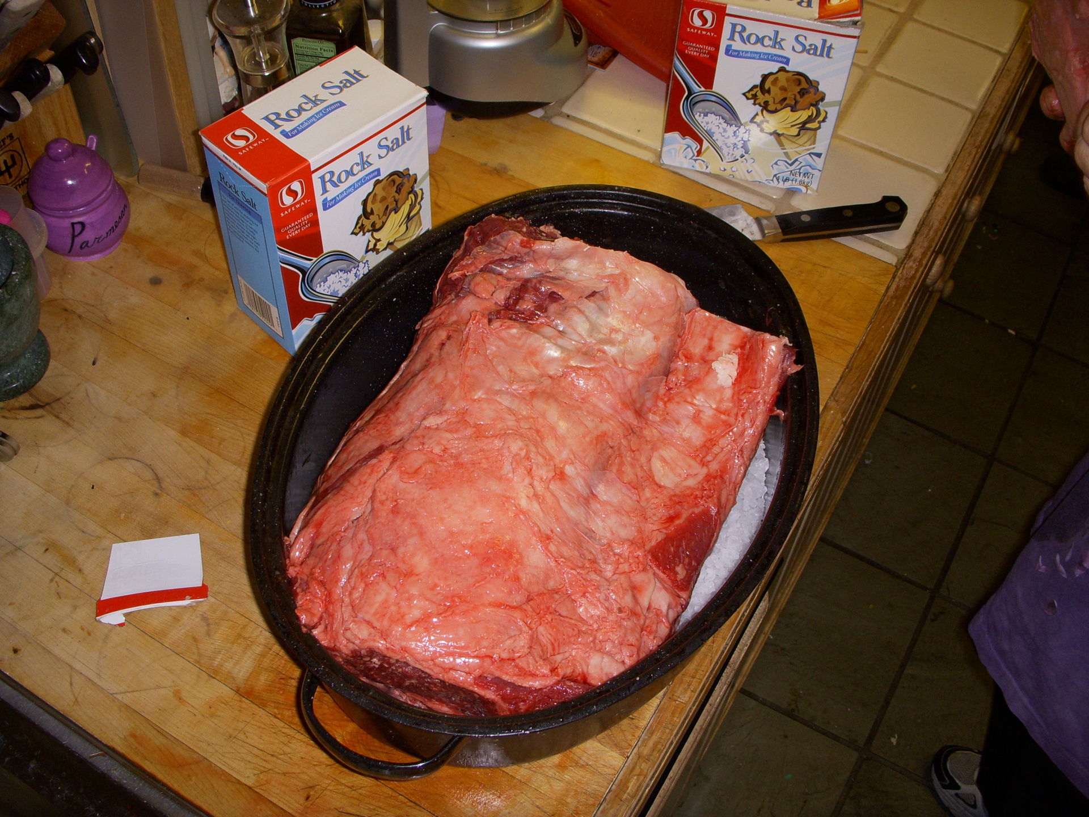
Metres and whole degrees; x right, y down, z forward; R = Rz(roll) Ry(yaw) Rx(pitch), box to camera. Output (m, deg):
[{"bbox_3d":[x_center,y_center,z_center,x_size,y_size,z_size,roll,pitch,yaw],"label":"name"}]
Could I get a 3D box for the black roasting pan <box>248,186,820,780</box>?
[{"bbox_3d":[0.002,0.042,0.813,0.340,0.128,0.497,20,53,13],"label":"black roasting pan"}]

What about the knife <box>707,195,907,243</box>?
[{"bbox_3d":[0.152,-0.159,1.050,0.345,0.022,0.048,-7,52,-9],"label":"knife"}]

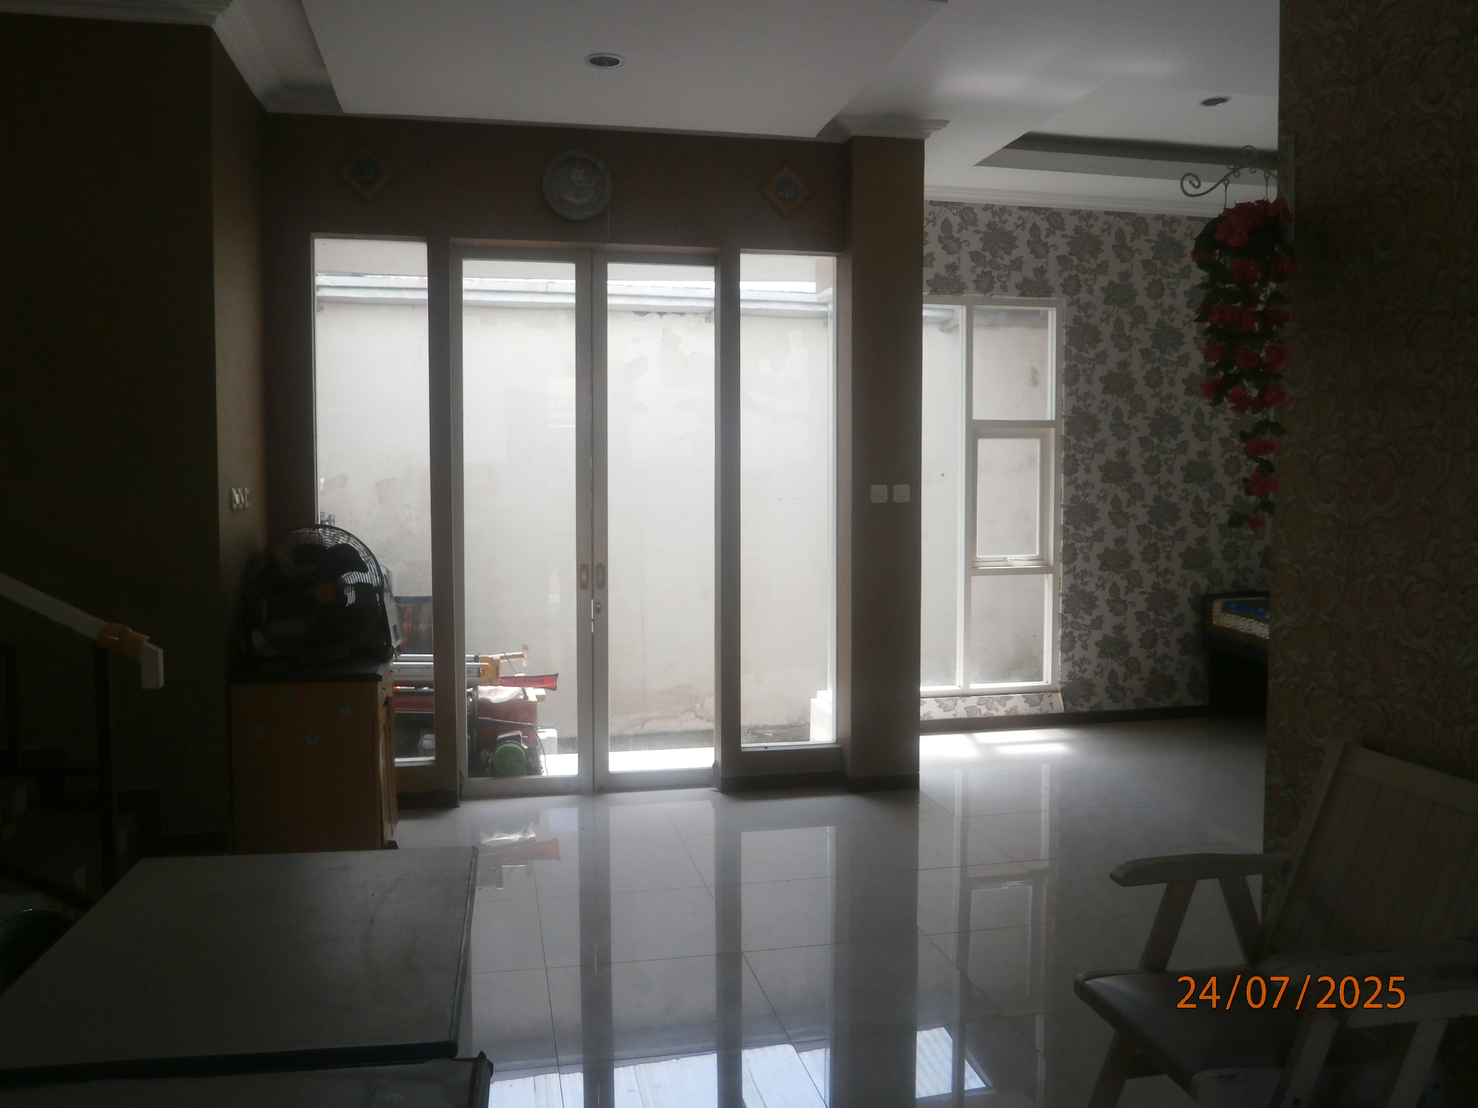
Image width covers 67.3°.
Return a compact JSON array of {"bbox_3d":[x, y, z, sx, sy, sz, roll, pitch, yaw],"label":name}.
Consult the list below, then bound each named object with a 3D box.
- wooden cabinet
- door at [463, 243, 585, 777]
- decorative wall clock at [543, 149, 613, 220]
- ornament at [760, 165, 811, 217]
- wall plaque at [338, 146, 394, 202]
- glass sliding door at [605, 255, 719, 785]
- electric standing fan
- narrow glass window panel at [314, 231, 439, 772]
[{"bbox_3d":[-1.626,0.813,4.308,0.520,0.745,0.450,-1,3,-12],"label":"wooden cabinet"},{"bbox_3d":[-0.993,-0.138,5.141,0.550,2.420,0.060,-1,3,-12],"label":"door"},{"bbox_3d":[-0.717,-1.652,4.952,0.317,0.317,0.045,-1,3,-12],"label":"decorative wall clock"},{"bbox_3d":[0.224,-1.694,5.155,0.240,0.240,0.030,-1,3,-12],"label":"ornament"},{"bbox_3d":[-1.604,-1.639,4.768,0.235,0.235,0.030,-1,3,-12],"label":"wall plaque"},{"bbox_3d":[-0.372,-0.146,5.273,0.540,2.420,0.060,-1,3,-12],"label":"glass sliding door"},{"bbox_3d":[-1.620,0.163,4.311,0.550,0.550,0.250,-2,3,-29],"label":"electric standing fan"},{"bbox_3d":[-1.633,-0.215,4.971,0.500,2.350,0.060,-1,3,-11],"label":"narrow glass window panel"}]

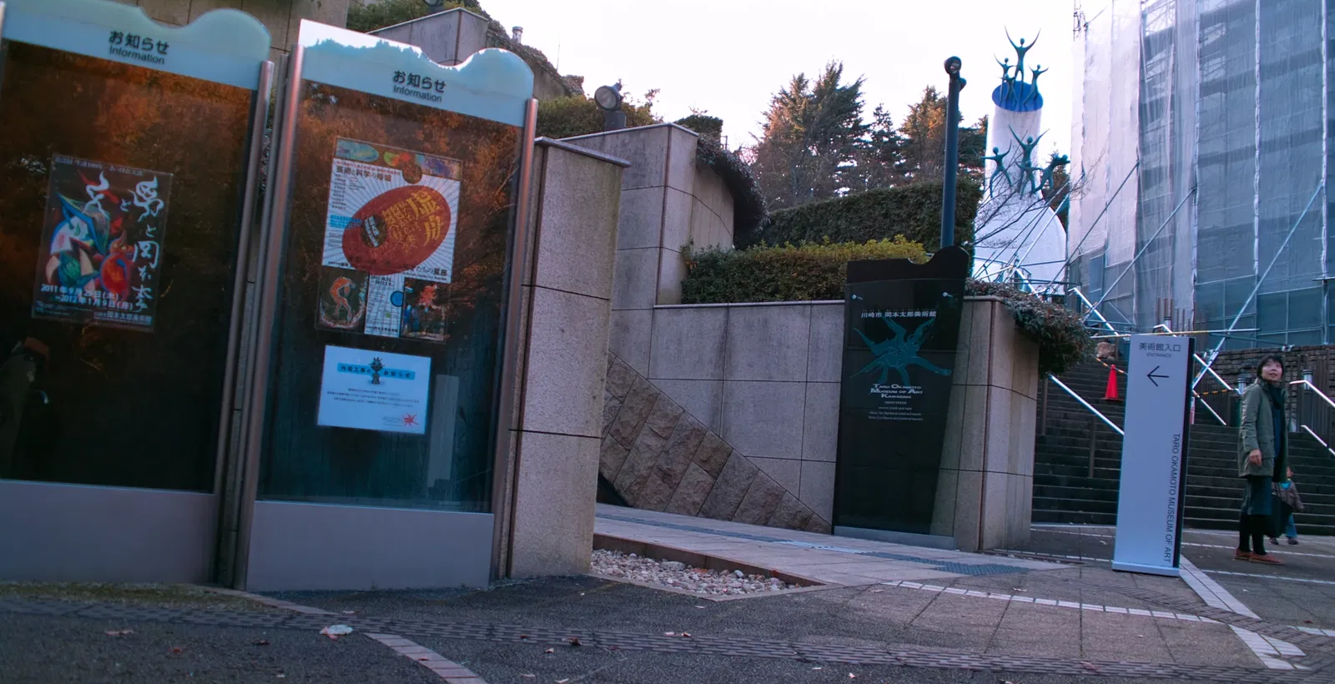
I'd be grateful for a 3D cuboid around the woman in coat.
[{"bbox_3d":[4.510,0.865,11.527,0.450,1.580,0.320,8,-7,-37],"label":"woman in coat"}]

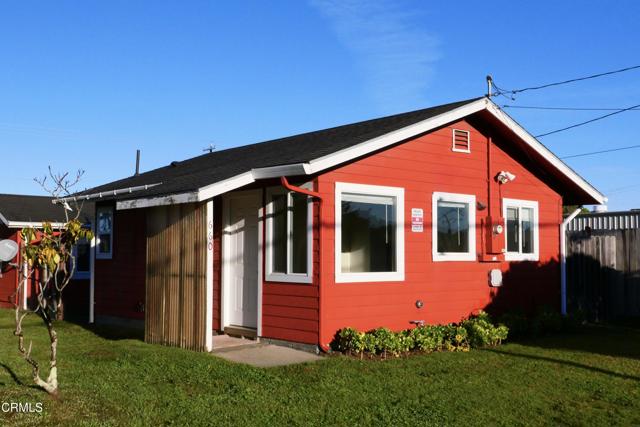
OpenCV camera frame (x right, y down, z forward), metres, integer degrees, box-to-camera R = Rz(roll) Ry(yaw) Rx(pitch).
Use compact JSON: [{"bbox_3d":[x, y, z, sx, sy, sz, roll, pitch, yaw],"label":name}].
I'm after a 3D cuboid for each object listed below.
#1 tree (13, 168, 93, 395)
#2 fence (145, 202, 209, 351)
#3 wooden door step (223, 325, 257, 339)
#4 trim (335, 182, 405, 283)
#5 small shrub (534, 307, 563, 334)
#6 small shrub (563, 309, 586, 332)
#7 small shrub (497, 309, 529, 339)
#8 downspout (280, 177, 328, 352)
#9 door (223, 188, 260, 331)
[{"bbox_3d":[-2.743,0.696,7.293,0.800,2.240,0.720,1,-4,-20],"label":"tree"},{"bbox_3d":[-2.159,0.928,10.582,0.090,2.090,1.850,3,-4,-40],"label":"fence"},{"bbox_3d":[-1.224,1.884,11.133,0.220,0.140,0.920,3,-4,-40],"label":"wooden door step"},{"bbox_3d":[0.773,0.299,10.413,1.409,1.419,0.070,3,-4,-40],"label":"trim"},{"bbox_3d":[4.070,1.906,12.692,0.490,0.490,0.450,3,-4,-40],"label":"small shrub"},{"bbox_3d":[4.745,1.976,13.261,0.440,0.420,0.420,3,-4,-40],"label":"small shrub"},{"bbox_3d":[3.247,1.848,11.996,0.530,0.500,0.480,3,-4,-40],"label":"small shrub"},{"bbox_3d":[-0.188,0.693,9.563,0.720,2.380,0.300,3,-4,-40],"label":"downspout"},{"bbox_3d":[-1.197,0.754,11.217,0.090,2.100,0.950,3,-4,-40],"label":"door"}]

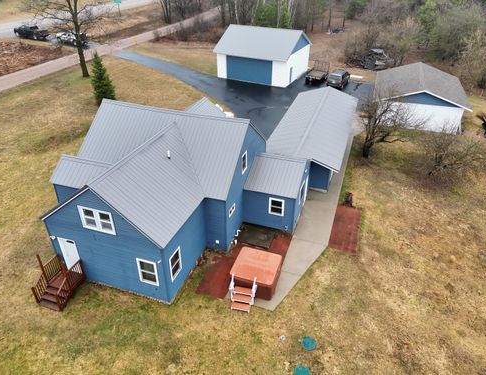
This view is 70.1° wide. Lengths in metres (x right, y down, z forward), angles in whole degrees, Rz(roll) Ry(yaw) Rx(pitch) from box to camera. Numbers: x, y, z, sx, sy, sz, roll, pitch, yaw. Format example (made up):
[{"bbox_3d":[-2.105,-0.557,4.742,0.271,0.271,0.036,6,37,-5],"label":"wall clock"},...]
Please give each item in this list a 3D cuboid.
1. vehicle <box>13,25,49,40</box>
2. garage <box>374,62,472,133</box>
[{"bbox_3d":[-37.069,-26.962,60.621,6.000,1.900,2.000,7,34,11],"label":"vehicle"},{"bbox_3d":[18.904,-10.332,37.630,8.786,3.695,12.236,12,34,18],"label":"garage"}]

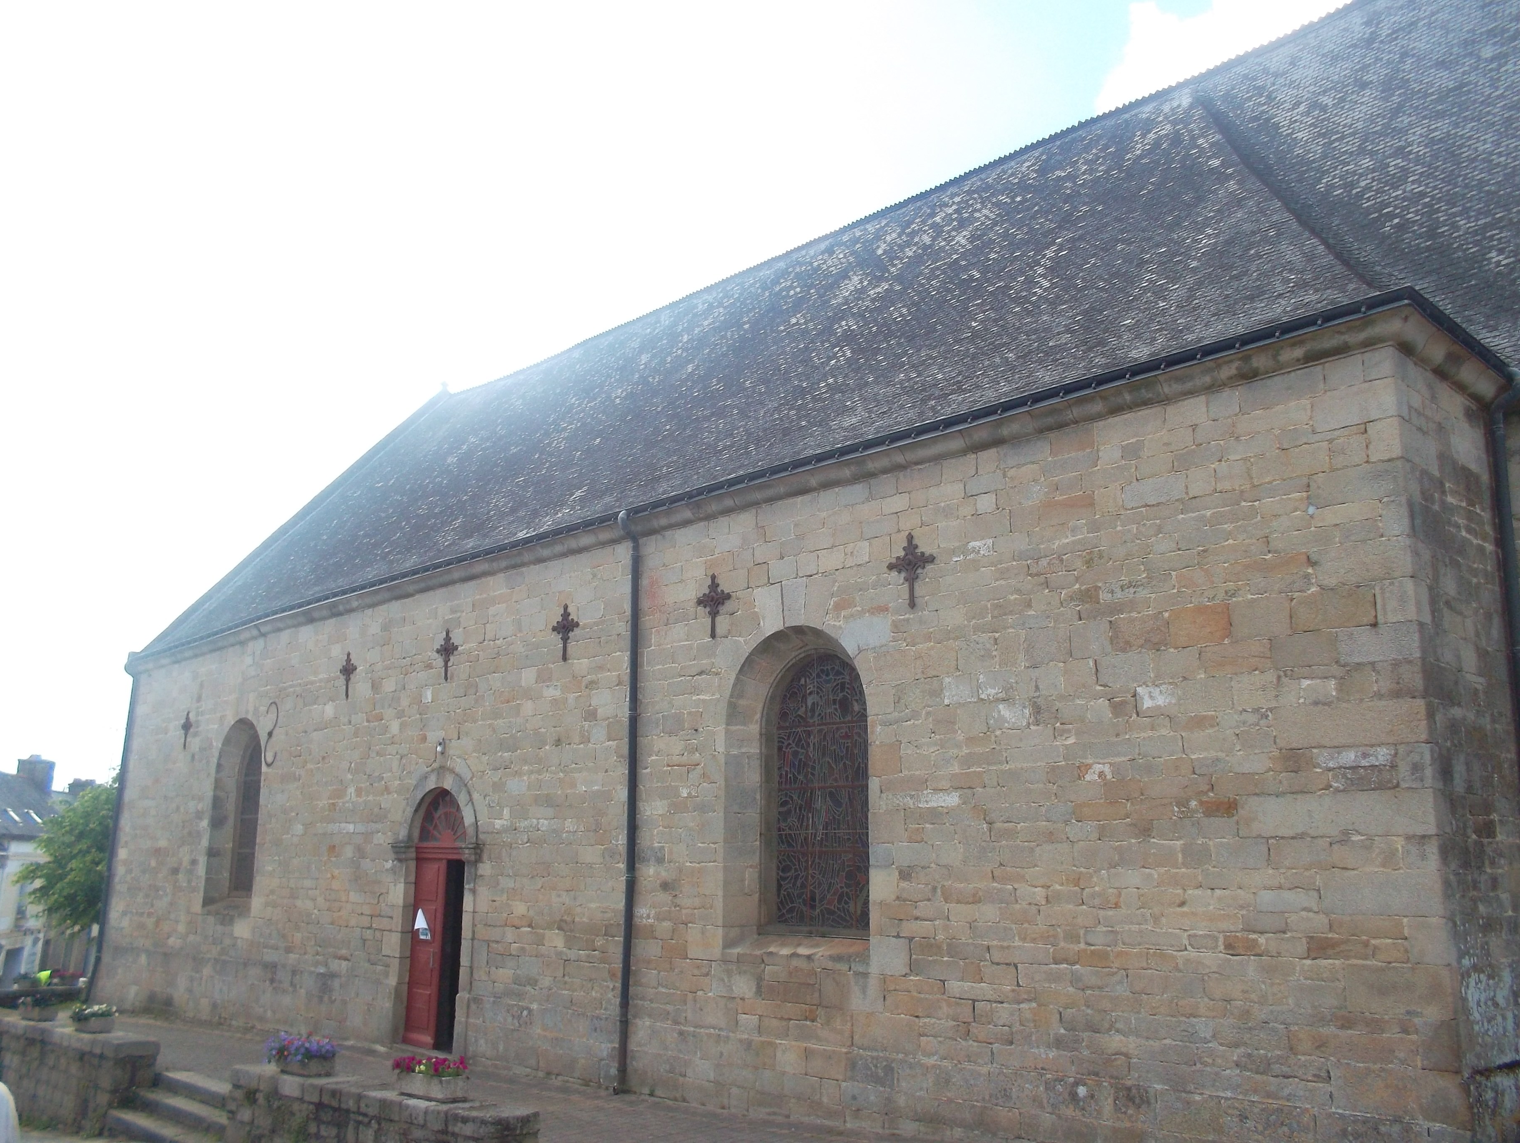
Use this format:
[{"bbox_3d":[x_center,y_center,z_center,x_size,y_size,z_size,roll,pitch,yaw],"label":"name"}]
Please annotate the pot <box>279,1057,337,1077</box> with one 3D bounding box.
[{"bbox_3d":[-4.484,4.880,12.237,0.630,0.195,0.270,-11,-17,42],"label":"pot"}]

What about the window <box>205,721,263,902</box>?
[{"bbox_3d":[-8.215,3.869,19.811,1.740,3.006,0.460,-11,-17,42],"label":"window"}]

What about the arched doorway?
[{"bbox_3d":[-4.031,4.322,15.531,1.445,3.136,0.289,-12,-18,43],"label":"arched doorway"}]

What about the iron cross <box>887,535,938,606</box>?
[{"bbox_3d":[1.336,-0.004,10.909,0.530,0.683,0.068,-12,-18,43],"label":"iron cross"}]

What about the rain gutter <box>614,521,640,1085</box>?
[{"bbox_3d":[-1.512,2.345,13.249,0.120,6.115,0.340,-11,-17,42],"label":"rain gutter"}]

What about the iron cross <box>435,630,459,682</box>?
[{"bbox_3d":[-4.156,1.103,16.257,0.520,0.690,0.060,-11,-17,42],"label":"iron cross"}]

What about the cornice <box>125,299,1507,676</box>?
[{"bbox_3d":[-3.079,0.142,16.764,22.800,0.340,2.200,-11,-17,42],"label":"cornice"}]

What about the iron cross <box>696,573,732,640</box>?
[{"bbox_3d":[-0.478,0.353,12.662,0.527,0.694,0.068,-12,-18,43],"label":"iron cross"}]

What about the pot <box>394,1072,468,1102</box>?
[{"bbox_3d":[-2.972,4.662,11.236,0.650,0.195,0.270,-11,-17,42],"label":"pot"}]

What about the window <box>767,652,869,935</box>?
[{"bbox_3d":[0.591,2.097,11.754,1.411,2.686,0.213,-12,-18,43],"label":"window"}]

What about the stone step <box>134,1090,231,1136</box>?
[{"bbox_3d":[-6.128,5.797,13.228,2.168,0.157,0.340,-12,-18,43],"label":"stone step"}]

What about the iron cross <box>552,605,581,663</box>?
[{"bbox_3d":[-2.326,0.720,14.607,0.520,0.690,0.060,-11,-17,42],"label":"iron cross"}]

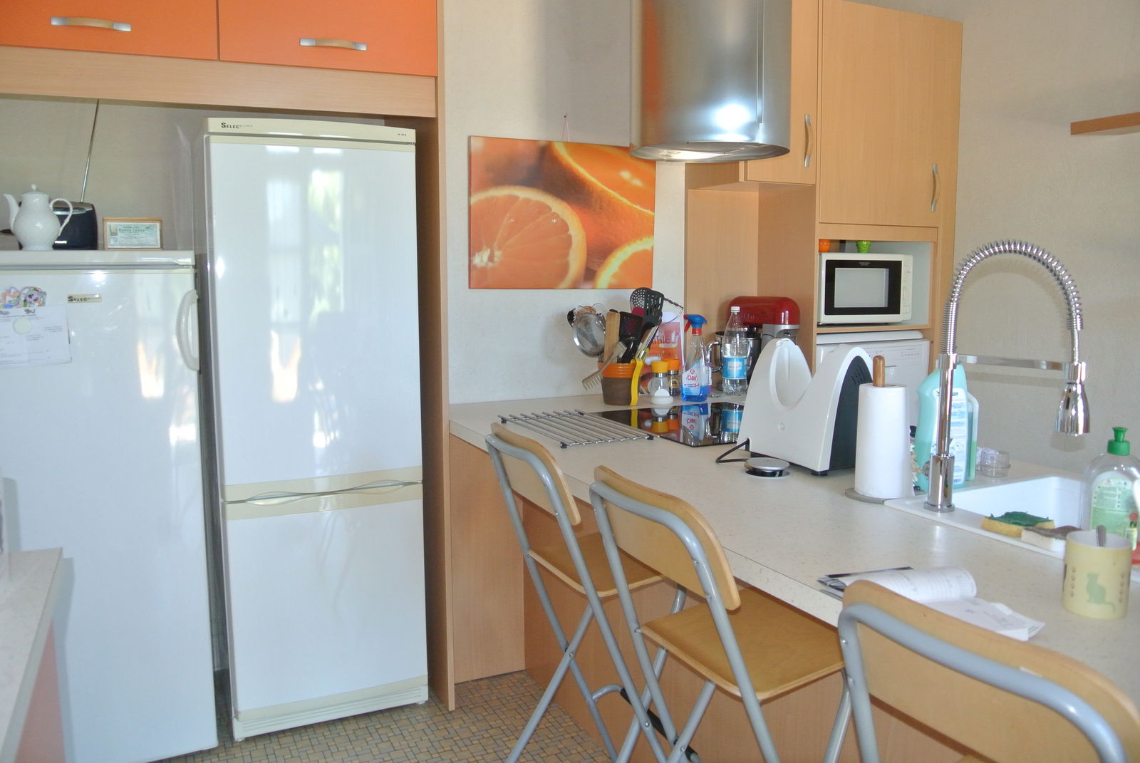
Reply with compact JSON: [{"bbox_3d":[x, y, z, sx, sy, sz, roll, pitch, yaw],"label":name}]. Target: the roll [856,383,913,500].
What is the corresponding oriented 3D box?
[{"bbox_3d":[0.598,0.104,1.617,0.108,0.217,0.108,0,7,0],"label":"roll"}]

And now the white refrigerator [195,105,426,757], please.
[{"bbox_3d":[-0.836,0.122,2.749,0.580,1.752,0.600,-3,8,-24],"label":"white refrigerator"}]

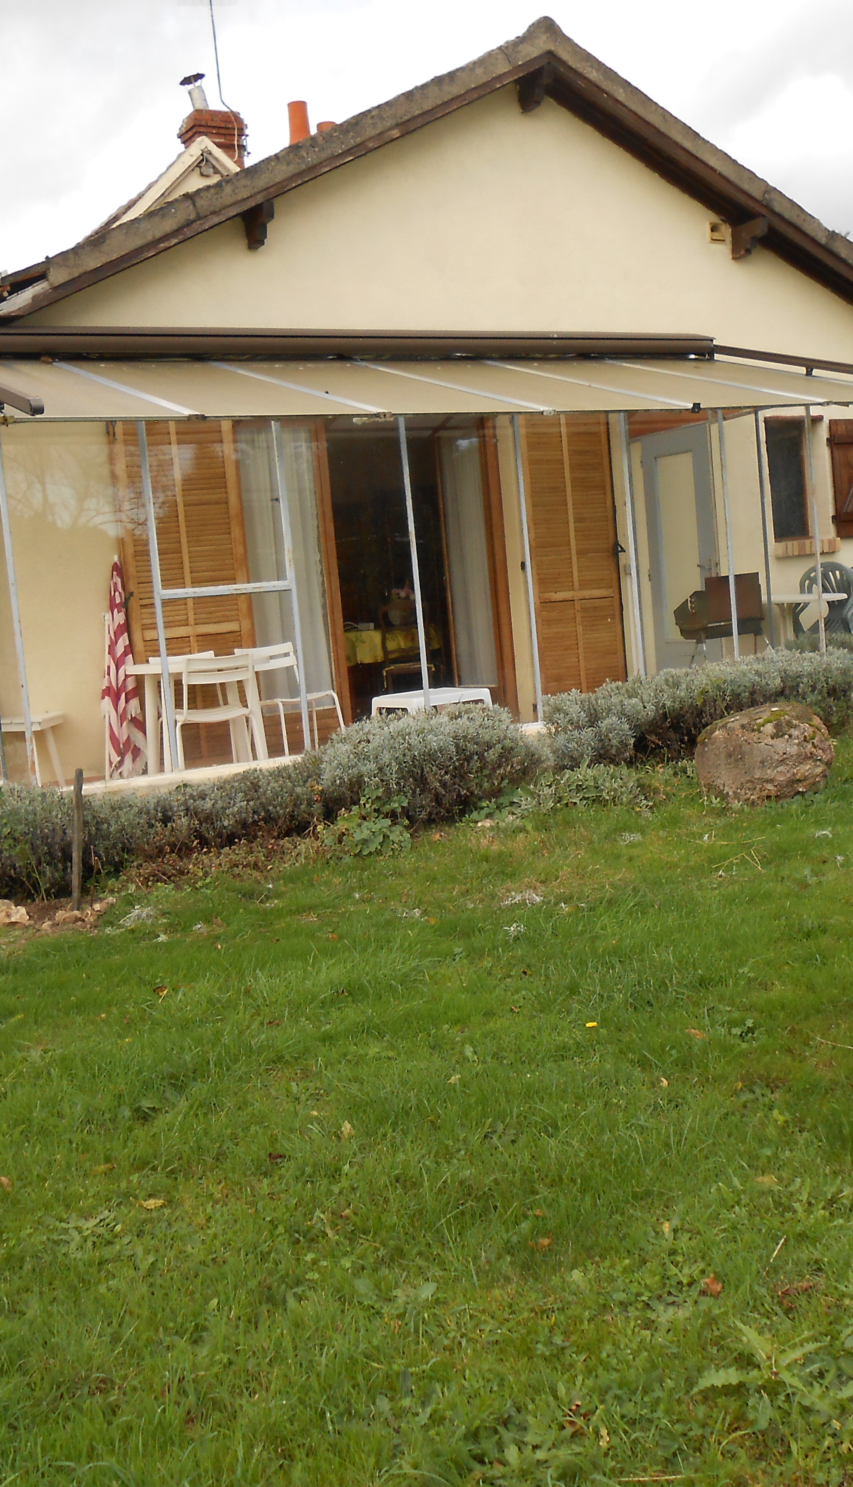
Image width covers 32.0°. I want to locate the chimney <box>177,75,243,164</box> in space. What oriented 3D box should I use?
[{"bbox_3d":[-2.416,-6.891,16.633,0.560,0.980,0.520,-9,6,-30],"label":"chimney"}]

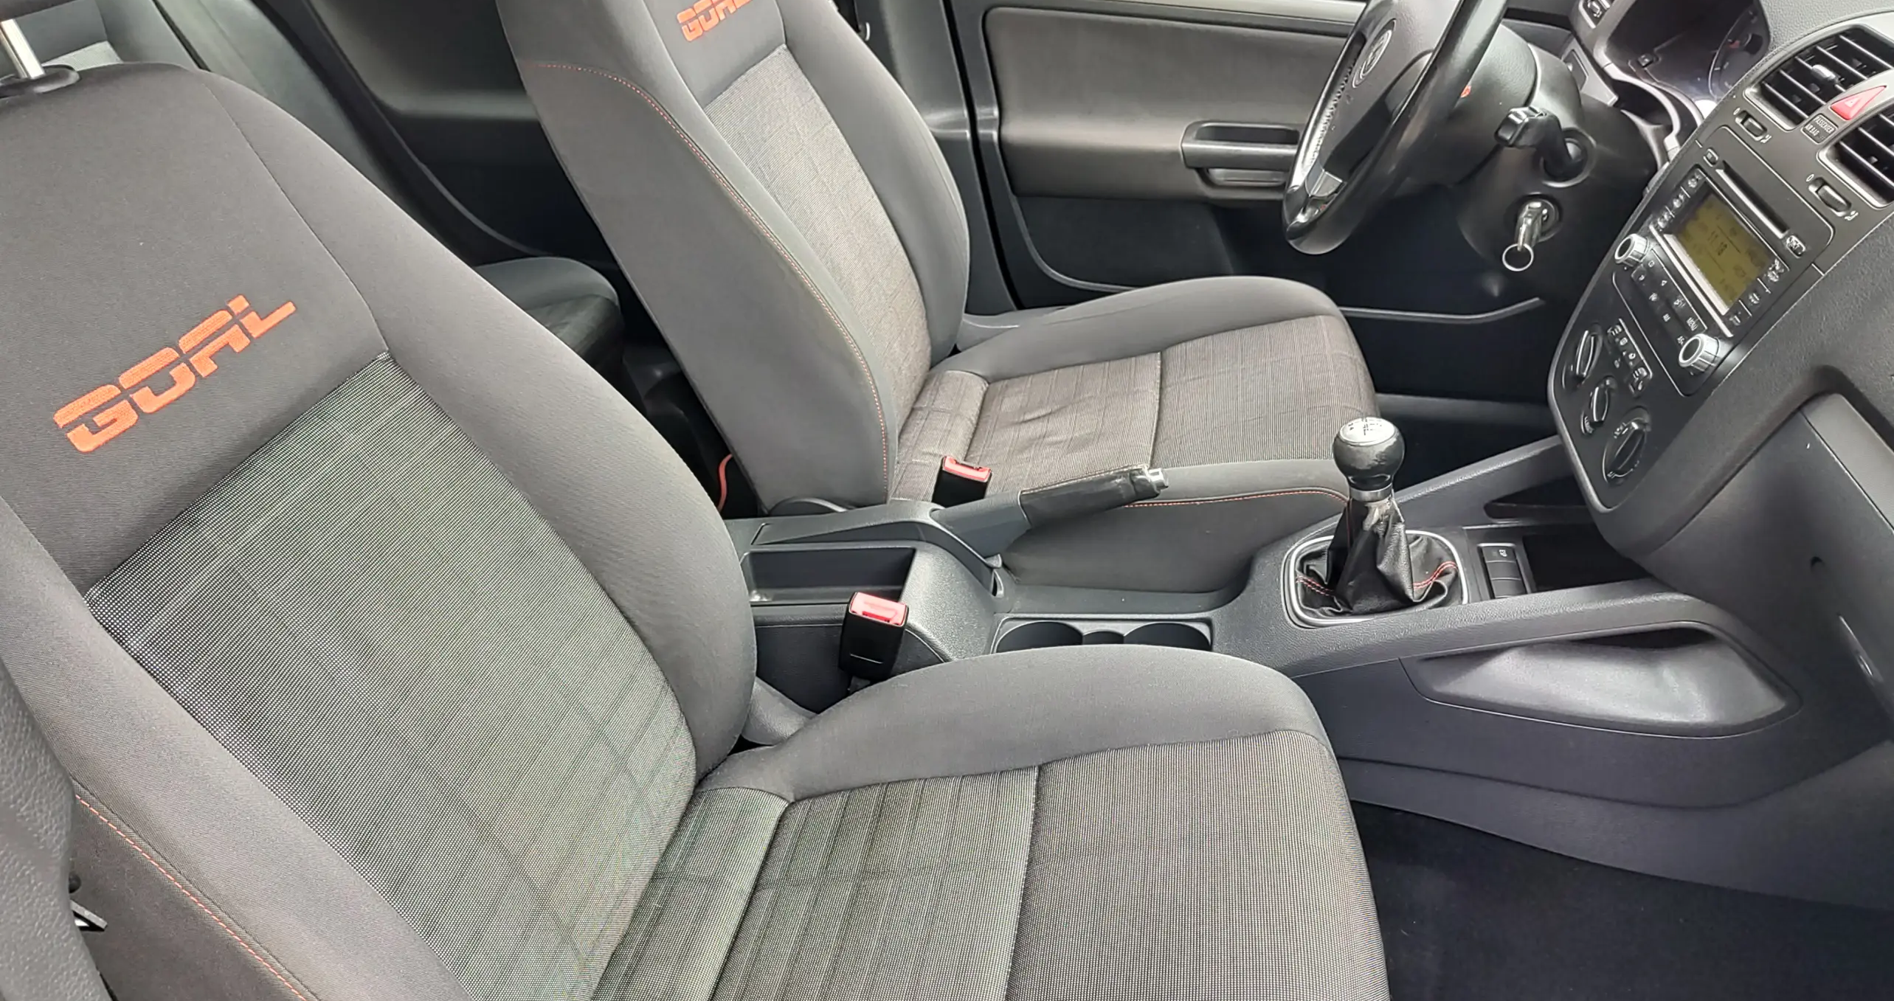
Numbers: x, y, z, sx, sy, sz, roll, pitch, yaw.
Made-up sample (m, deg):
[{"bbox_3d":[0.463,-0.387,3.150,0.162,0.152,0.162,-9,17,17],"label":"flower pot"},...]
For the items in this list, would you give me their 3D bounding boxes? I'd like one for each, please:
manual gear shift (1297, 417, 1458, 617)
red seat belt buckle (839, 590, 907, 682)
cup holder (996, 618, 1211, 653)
[{"bbox_3d":[0.333,0.008,0.973,0.122,0.145,0.113,-3,32,16],"label":"manual gear shift"},{"bbox_3d":[-0.059,0.109,0.994,0.043,0.069,0.025,16,35,3],"label":"red seat belt buckle"},{"bbox_3d":[0.135,0.155,1.105,0.182,0.065,0.092,0,33,14],"label":"cup holder"}]

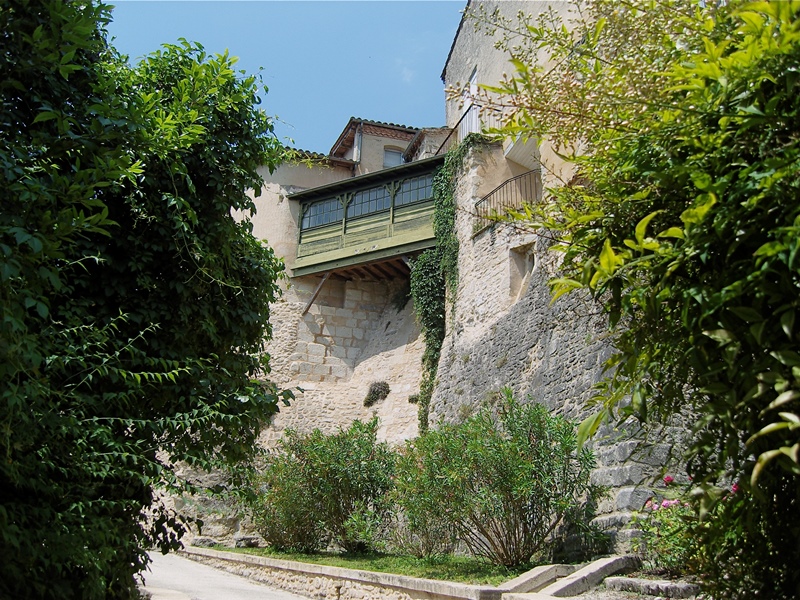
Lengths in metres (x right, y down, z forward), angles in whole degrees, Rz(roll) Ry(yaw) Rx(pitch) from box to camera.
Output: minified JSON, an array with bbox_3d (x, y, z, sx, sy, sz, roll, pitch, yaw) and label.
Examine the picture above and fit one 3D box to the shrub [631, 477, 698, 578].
[{"bbox_3d":[3.779,3.228,11.100,1.000,1.250,0.900,-8,-20,23],"label":"shrub"}]

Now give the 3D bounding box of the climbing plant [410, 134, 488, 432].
[{"bbox_3d":[1.395,-0.475,22.600,1.200,8.600,1.800,16,-24,-39],"label":"climbing plant"}]

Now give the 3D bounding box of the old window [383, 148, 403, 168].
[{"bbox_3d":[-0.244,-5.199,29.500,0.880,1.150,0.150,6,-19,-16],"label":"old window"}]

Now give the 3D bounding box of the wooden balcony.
[{"bbox_3d":[-0.659,-2.490,26.498,5.900,2.900,1.900,-10,-21,28],"label":"wooden balcony"}]

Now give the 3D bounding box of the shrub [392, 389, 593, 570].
[{"bbox_3d":[1.646,3.061,13.400,3.000,2.750,2.300,-10,-21,28],"label":"shrub"}]

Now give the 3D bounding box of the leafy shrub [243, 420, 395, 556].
[{"bbox_3d":[-1.677,4.056,17.000,2.750,2.650,2.200,-10,-21,28],"label":"leafy shrub"}]

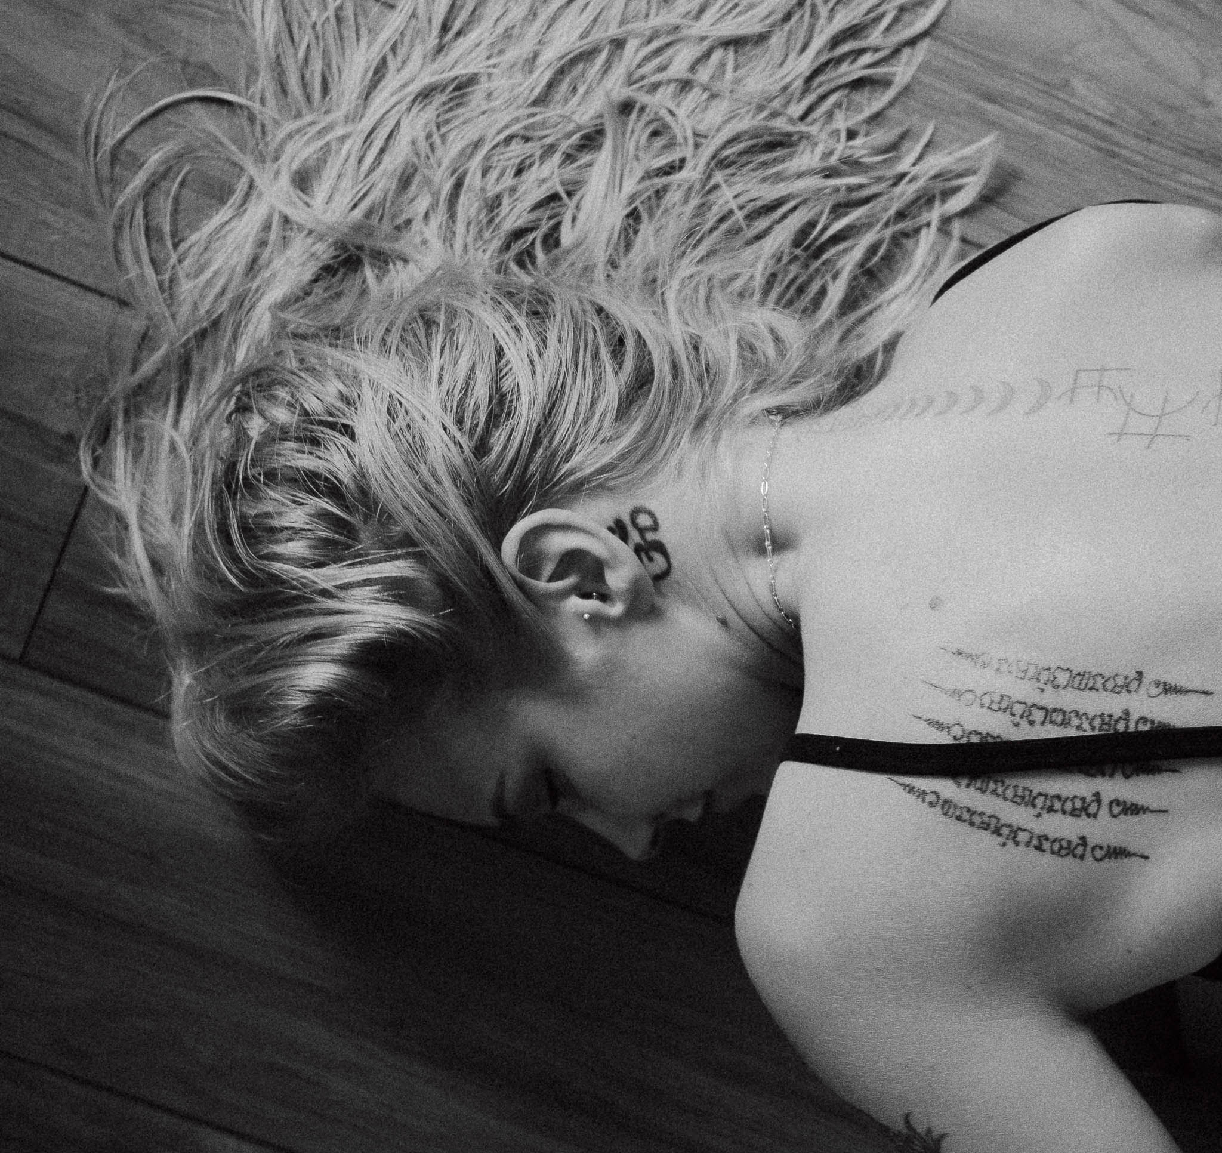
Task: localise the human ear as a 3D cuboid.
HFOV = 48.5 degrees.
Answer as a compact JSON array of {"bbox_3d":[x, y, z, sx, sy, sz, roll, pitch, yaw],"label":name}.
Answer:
[{"bbox_3d":[-0.011,-0.003,0.530,0.064,0.025,0.037,22,94,2],"label":"human ear"}]

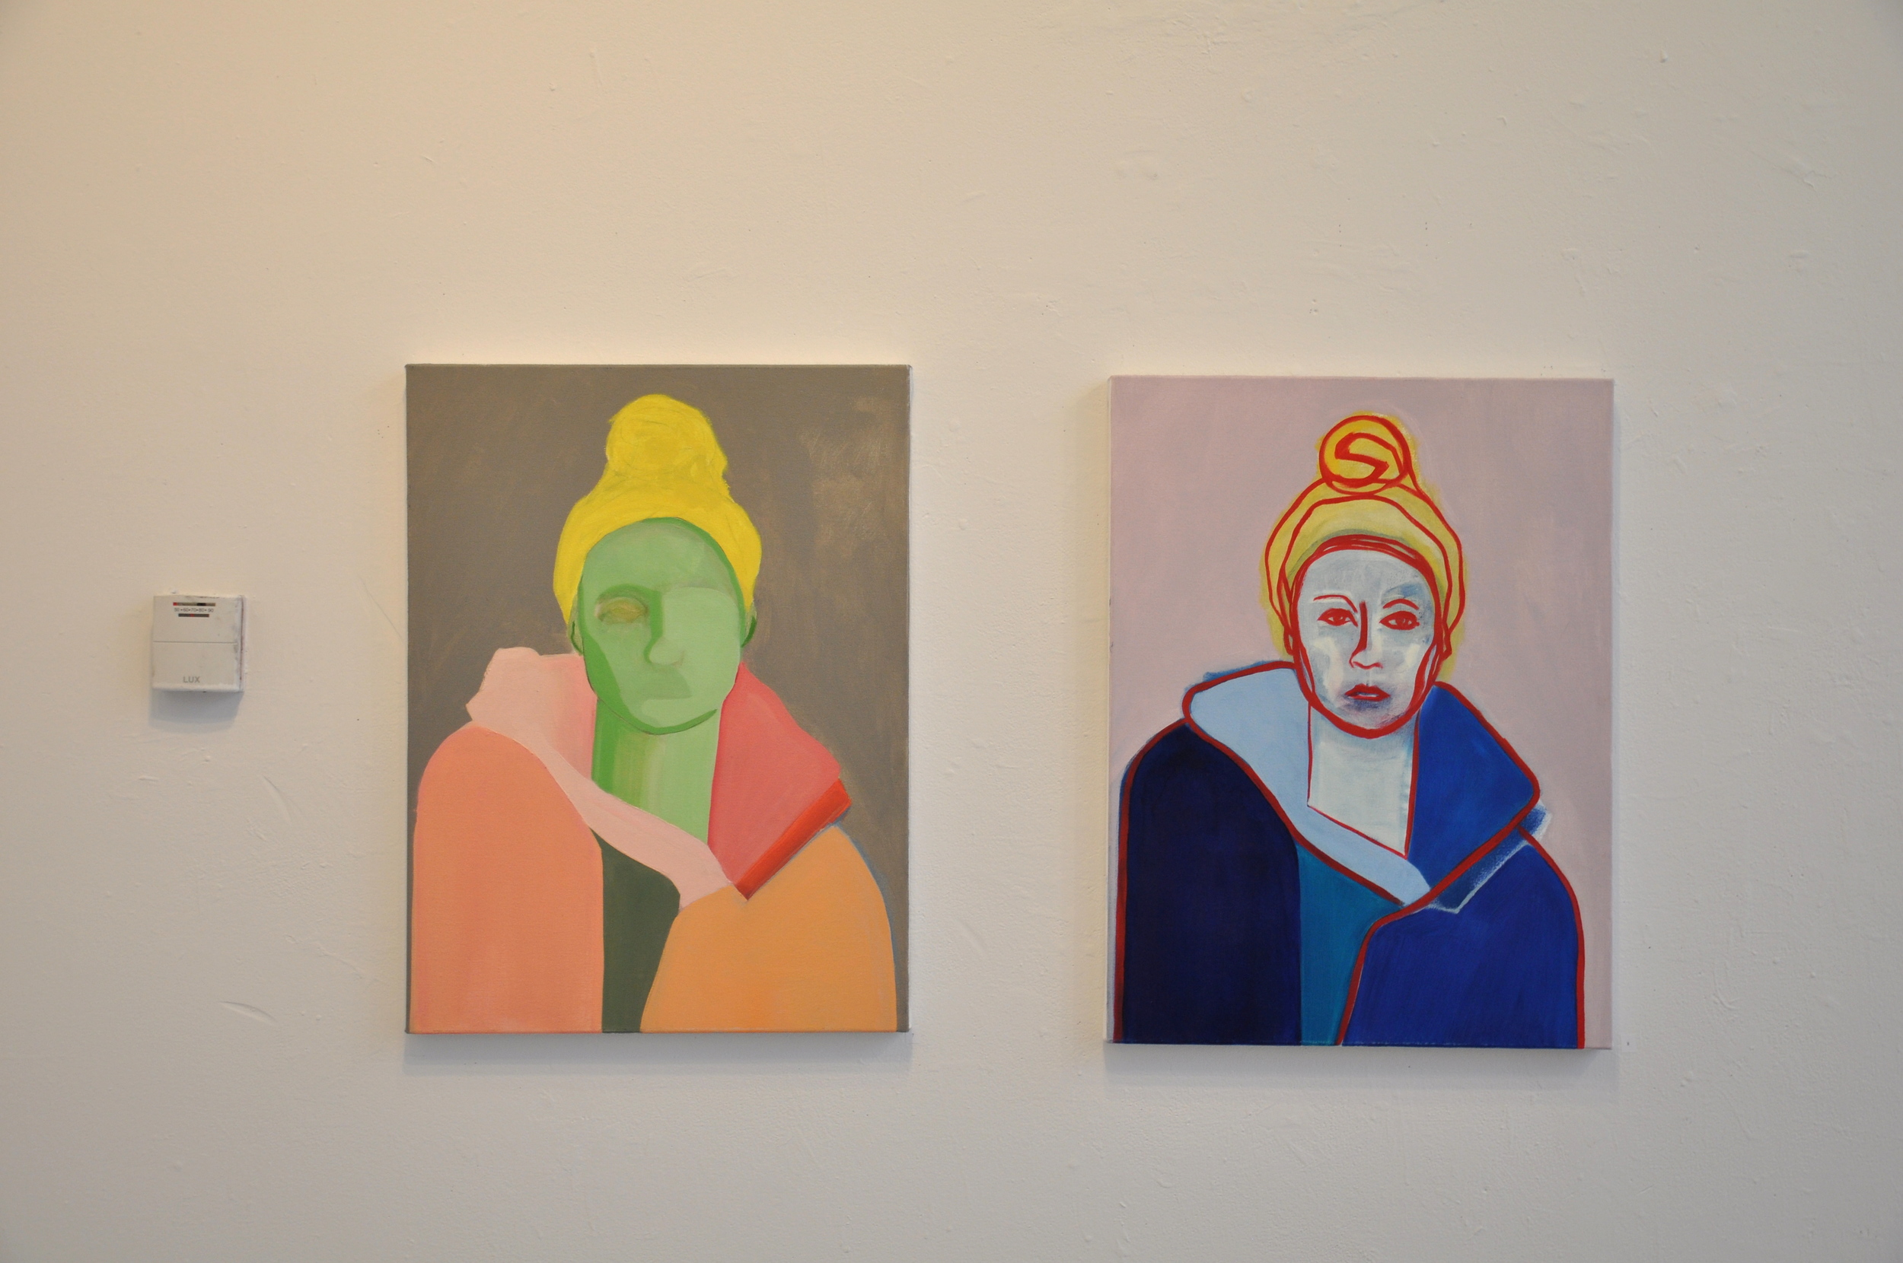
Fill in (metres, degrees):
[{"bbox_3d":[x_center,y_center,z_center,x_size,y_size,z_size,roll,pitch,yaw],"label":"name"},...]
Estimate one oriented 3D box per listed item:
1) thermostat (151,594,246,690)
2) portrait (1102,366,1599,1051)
[{"bbox_3d":[-0.690,0.011,2.039,0.079,0.086,0.031,1,0,0],"label":"thermostat"},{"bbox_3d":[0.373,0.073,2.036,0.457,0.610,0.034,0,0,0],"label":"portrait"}]

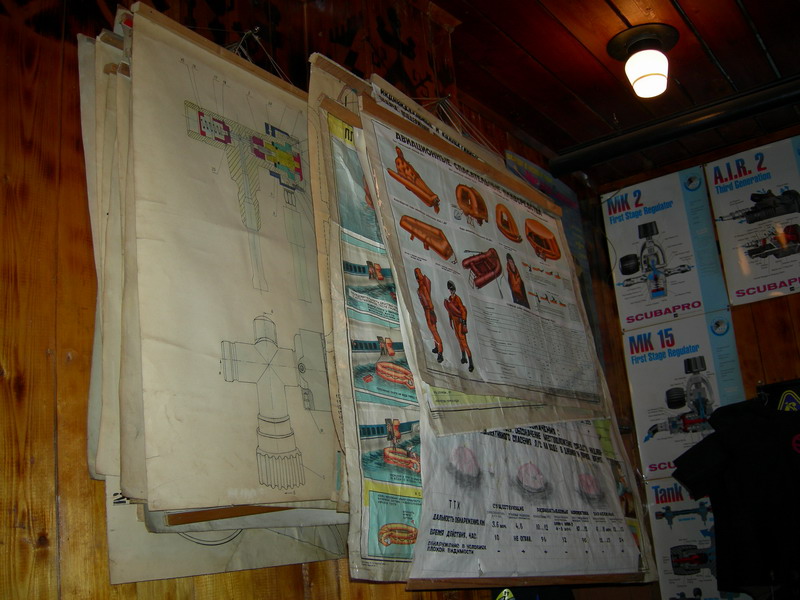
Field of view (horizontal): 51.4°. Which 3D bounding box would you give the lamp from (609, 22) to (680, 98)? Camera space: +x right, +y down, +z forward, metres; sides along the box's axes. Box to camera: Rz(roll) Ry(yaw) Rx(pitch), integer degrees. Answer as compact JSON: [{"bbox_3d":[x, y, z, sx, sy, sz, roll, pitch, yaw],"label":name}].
[{"bbox_3d":[0.677,-0.639,2.274,0.195,0.145,0.195,-14,-15,32],"label":"lamp"}]

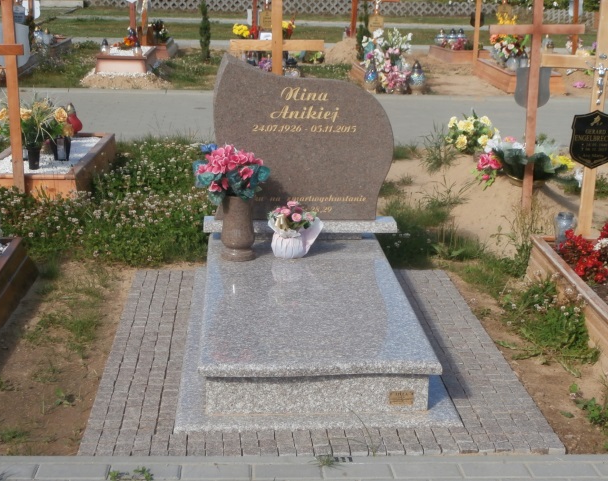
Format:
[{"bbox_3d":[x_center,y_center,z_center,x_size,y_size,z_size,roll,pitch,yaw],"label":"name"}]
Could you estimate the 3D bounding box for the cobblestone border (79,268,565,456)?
[{"bbox_3d":[0.004,0.406,4.081,1.460,0.060,1.905,0,15,-4],"label":"cobblestone border"}]

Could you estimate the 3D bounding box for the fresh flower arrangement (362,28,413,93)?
[{"bbox_3d":[0.950,-2.047,12.000,0.570,0.640,0.500,0,15,-4],"label":"fresh flower arrangement"}]

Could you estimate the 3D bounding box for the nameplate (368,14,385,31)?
[{"bbox_3d":[0.949,-2.823,13.800,0.200,0.250,0.015,0,15,-4],"label":"nameplate"}]

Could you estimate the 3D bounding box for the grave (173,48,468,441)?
[{"bbox_3d":[0.005,-0.138,4.043,0.910,1.030,1.805,0,15,-4],"label":"grave"}]

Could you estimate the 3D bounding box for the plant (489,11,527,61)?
[{"bbox_3d":[2.508,-2.477,12.900,0.460,0.600,0.400,-2,15,-10],"label":"plant"}]

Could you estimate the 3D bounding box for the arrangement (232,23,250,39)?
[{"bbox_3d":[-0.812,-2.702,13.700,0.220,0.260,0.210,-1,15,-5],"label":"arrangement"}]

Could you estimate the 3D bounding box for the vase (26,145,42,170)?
[{"bbox_3d":[-1.661,-0.522,6.500,0.095,0.150,0.095,0,15,-4],"label":"vase"}]

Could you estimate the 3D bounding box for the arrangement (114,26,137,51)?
[{"bbox_3d":[-2.323,-2.620,13.800,0.330,0.290,0.300,0,15,-4],"label":"arrangement"}]

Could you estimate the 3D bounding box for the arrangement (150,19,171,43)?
[{"bbox_3d":[-2.083,-3.013,15.200,0.320,0.320,0.300,0,15,-4],"label":"arrangement"}]

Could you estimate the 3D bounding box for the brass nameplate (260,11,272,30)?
[{"bbox_3d":[-0.474,-2.881,13.800,0.195,0.235,0.015,0,15,-4],"label":"brass nameplate"}]

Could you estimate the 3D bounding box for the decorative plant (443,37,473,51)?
[{"bbox_3d":[2.227,-2.872,15.300,0.430,0.190,0.280,0,15,-4],"label":"decorative plant"}]

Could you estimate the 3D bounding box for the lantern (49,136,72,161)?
[{"bbox_3d":[-1.567,-0.598,6.850,0.120,0.165,0.120,1,15,0],"label":"lantern"}]

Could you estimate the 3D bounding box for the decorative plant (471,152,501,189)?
[{"bbox_3d":[1.140,-0.441,6.550,0.190,0.210,0.190,1,15,0],"label":"decorative plant"}]

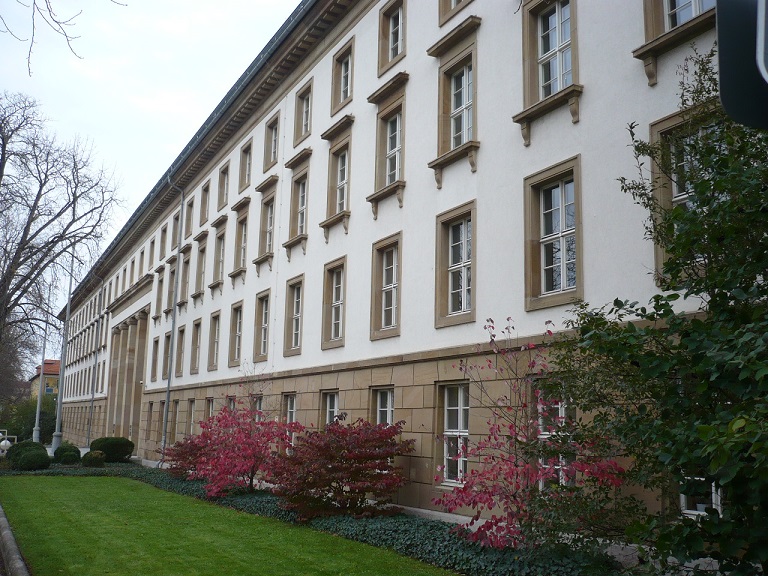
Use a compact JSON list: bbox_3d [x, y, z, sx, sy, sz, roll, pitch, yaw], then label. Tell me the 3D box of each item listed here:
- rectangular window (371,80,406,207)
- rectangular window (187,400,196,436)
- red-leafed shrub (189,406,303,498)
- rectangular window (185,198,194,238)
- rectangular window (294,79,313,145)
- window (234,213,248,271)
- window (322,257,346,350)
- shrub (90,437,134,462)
[{"bbox_3d":[0.152,-4.102,22.025,0.509,3.283,2.045,6,-11,-27],"label":"rectangular window"},{"bbox_3d":[-9.152,6.439,37.357,0.300,2.120,1.392,6,-11,-27],"label":"rectangular window"},{"bbox_3d":[-4.197,5.013,23.700,3.357,2.671,3.000,3,-10,-10],"label":"red-leafed shrub"},{"bbox_3d":[-10.963,-3.949,44.315,0.259,2.220,1.694,6,-11,-27],"label":"rectangular window"},{"bbox_3d":[-2.772,-6.204,27.620,0.280,2.065,1.631,6,-11,-27],"label":"rectangular window"},{"bbox_3d":[-5.848,-1.847,32.674,0.300,2.412,1.637,6,-11,-27],"label":"window"},{"bbox_3d":[-1.345,0.491,23.212,0.300,2.660,1.637,6,-11,-27],"label":"window"},{"bbox_3d":[-14.335,8.554,41.000,2.300,1.450,2.100,6,-11,-27],"label":"shrub"}]

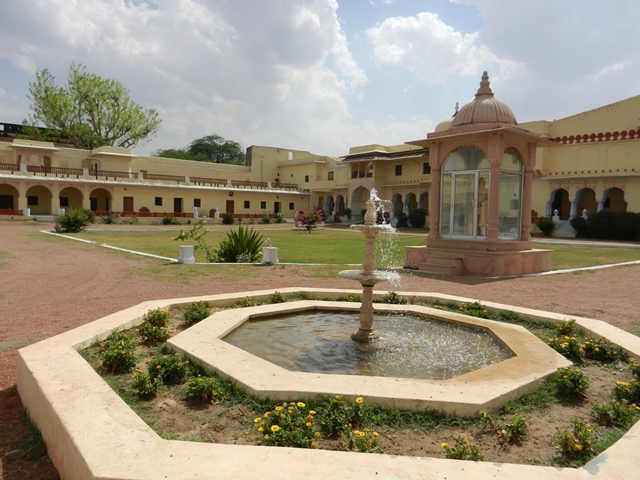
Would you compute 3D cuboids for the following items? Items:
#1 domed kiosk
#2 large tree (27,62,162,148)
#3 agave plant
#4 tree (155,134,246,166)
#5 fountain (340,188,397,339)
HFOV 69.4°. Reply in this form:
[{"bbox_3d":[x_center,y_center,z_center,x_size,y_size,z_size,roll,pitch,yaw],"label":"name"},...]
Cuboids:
[{"bbox_3d":[5.248,-2.251,15.200,3.629,6.444,3.483,-1,4,-40],"label":"domed kiosk"},{"bbox_3d":[-29.368,-12.483,59.564,15.500,20.428,14.500,0,3,-26],"label":"large tree"},{"bbox_3d":[-2.879,0.106,16.671,1.650,1.293,1.600,1,3,-10],"label":"agave plant"},{"bbox_3d":[-19.281,-9.902,74.710,14.000,14.164,12.500,0,3,-15],"label":"tree"},{"bbox_3d":[0.519,0.276,5.198,0.630,1.637,0.630,1,3,6],"label":"fountain"}]

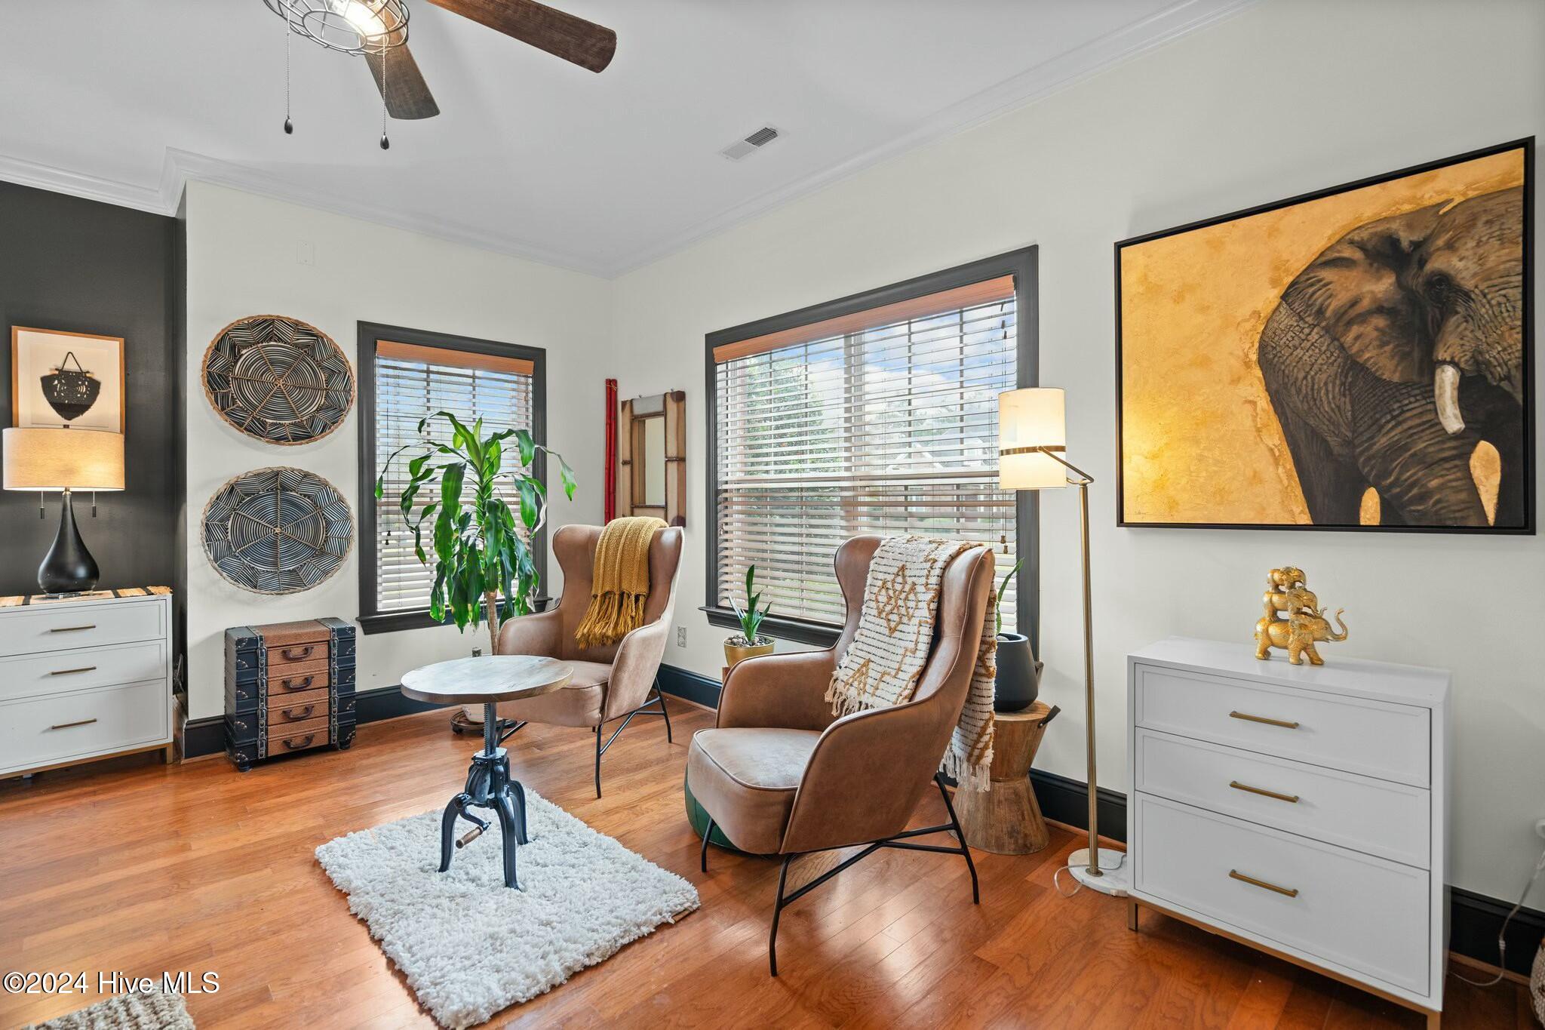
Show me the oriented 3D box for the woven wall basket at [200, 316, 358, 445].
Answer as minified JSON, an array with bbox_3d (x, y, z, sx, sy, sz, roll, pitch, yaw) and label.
[{"bbox_3d":[-2.390,-0.647,3.348,0.601,0.618,0.060,-1,2,-45],"label":"woven wall basket"}]

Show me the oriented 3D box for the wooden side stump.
[{"bbox_3d":[0.855,0.957,2.573,0.350,0.455,0.350,0,1,0],"label":"wooden side stump"}]

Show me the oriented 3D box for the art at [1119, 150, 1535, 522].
[{"bbox_3d":[1.492,-0.427,1.972,0.045,0.942,0.933,-1,2,-45],"label":"art"}]

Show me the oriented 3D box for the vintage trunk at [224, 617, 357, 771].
[{"bbox_3d":[-2.269,0.822,3.241,0.451,0.578,0.351,-1,2,-45],"label":"vintage trunk"}]

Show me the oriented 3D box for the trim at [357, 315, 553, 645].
[{"bbox_3d":[-1.851,-0.204,4.104,1.100,1.720,0.120,-1,1,-43],"label":"trim"}]

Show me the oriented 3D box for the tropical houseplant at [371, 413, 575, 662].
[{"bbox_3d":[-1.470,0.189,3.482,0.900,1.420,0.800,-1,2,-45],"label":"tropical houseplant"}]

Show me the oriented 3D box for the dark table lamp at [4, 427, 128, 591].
[{"bbox_3d":[-3.312,-0.017,3.220,0.400,0.780,0.400,-1,1,-43],"label":"dark table lamp"}]

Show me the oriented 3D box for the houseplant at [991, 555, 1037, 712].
[{"bbox_3d":[0.833,0.412,2.453,0.250,0.519,0.250,-1,2,-45],"label":"houseplant"}]

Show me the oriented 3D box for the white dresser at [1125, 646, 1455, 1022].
[{"bbox_3d":[1.386,0.798,1.870,0.389,0.787,0.642,-1,1,-44],"label":"white dresser"}]

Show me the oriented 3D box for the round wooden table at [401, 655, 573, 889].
[{"bbox_3d":[-0.951,0.856,2.327,0.530,0.640,0.530,0,1,0],"label":"round wooden table"}]

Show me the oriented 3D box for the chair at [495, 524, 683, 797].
[{"bbox_3d":[-0.845,0.586,3.114,0.720,1.050,0.800,0,1,17],"label":"chair"}]

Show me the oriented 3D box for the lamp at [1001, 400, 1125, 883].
[{"bbox_3d":[1.021,0.385,2.265,0.520,1.605,0.290,0,1,11],"label":"lamp"}]

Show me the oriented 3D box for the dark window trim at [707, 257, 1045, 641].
[{"bbox_3d":[0.286,-0.187,3.170,0.090,1.614,1.976,-1,2,-45],"label":"dark window trim"}]

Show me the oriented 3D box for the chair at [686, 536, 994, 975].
[{"bbox_3d":[0.201,0.605,2.085,0.800,1.050,0.720,-1,1,-25],"label":"chair"}]

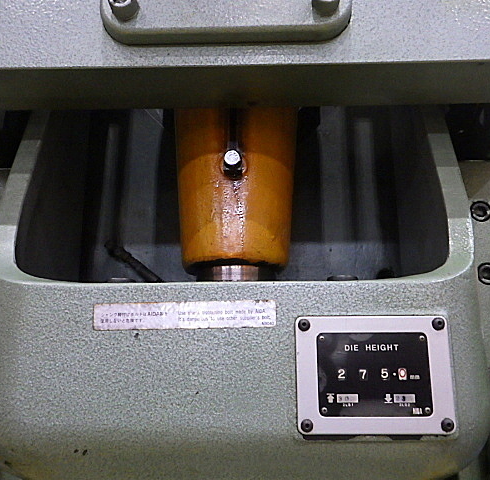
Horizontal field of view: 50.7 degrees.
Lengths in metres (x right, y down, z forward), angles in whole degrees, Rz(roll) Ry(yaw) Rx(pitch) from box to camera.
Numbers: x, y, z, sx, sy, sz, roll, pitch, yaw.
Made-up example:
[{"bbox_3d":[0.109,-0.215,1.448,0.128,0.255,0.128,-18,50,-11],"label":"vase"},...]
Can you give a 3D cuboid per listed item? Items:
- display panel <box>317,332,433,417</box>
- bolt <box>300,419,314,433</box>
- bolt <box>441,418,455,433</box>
[{"bbox_3d":[0.115,0.119,0.461,0.100,0.072,0.004,0,-12,0],"label":"display panel"},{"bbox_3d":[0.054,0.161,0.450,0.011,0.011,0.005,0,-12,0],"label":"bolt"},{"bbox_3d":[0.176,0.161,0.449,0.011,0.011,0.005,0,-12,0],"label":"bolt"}]

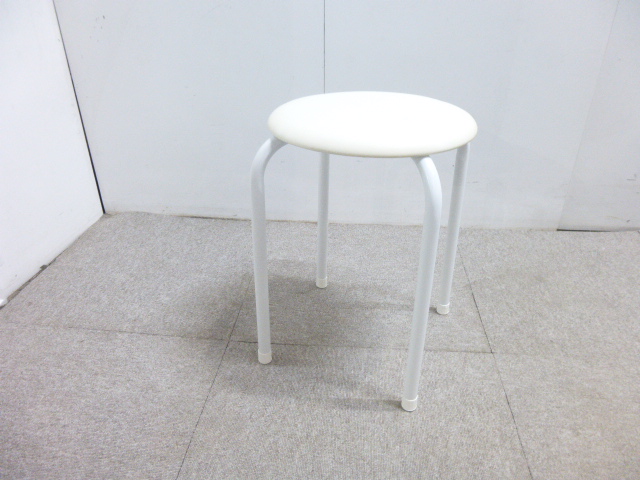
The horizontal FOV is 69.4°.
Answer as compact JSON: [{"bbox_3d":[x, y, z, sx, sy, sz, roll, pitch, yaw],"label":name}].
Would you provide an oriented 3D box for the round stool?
[{"bbox_3d":[0.078,-0.005,0.809,0.315,0.442,0.315,0,30,0],"label":"round stool"}]

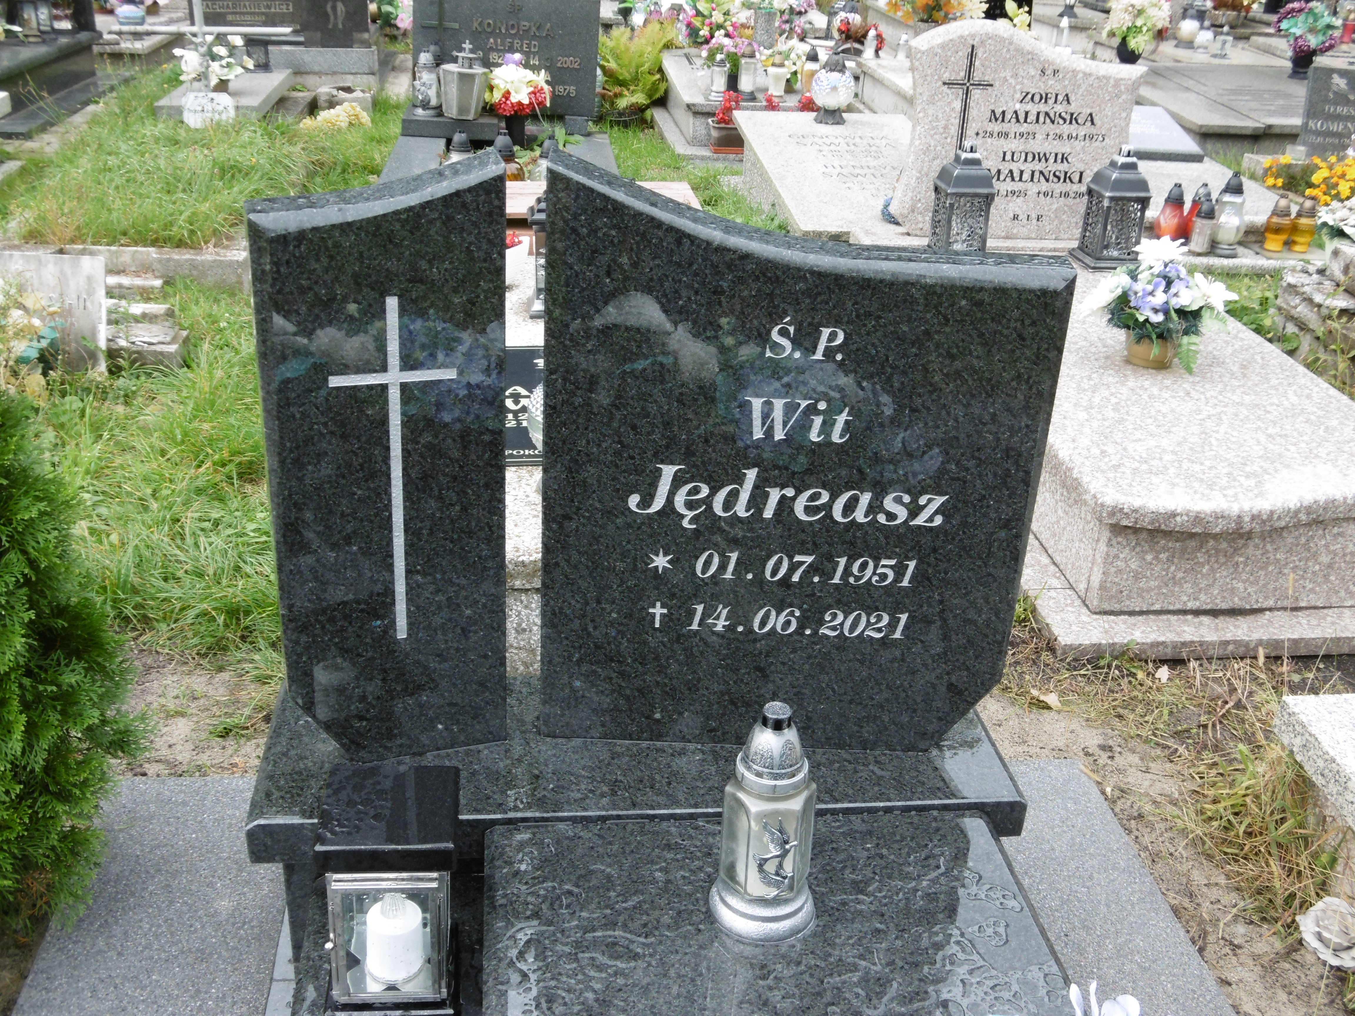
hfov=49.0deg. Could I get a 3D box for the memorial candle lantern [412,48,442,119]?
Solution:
[{"bbox_3d":[-0.984,-1.673,5.827,0.110,0.248,0.110,4,25,2],"label":"memorial candle lantern"}]

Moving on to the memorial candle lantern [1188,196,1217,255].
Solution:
[{"bbox_3d":[1.882,-1.012,5.305,0.085,0.190,0.085,0,25,-7],"label":"memorial candle lantern"}]

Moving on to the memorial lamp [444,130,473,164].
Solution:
[{"bbox_3d":[-0.713,-1.110,4.816,0.105,0.222,0.105,0,27,-7],"label":"memorial lamp"}]

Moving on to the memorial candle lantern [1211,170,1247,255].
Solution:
[{"bbox_3d":[1.891,-1.006,5.053,0.115,0.276,0.115,0,27,-7],"label":"memorial candle lantern"}]

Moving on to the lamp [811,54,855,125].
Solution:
[{"bbox_3d":[0.562,-1.489,5.262,0.156,0.231,0.156,0,27,-7],"label":"lamp"}]

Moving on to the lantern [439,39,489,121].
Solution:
[{"bbox_3d":[-0.798,-1.596,5.500,0.185,0.265,0.180,0,27,-7],"label":"lantern"}]

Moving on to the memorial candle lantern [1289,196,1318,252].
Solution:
[{"bbox_3d":[2.274,-1.032,5.386,0.092,0.195,0.092,0,25,-7],"label":"memorial candle lantern"}]

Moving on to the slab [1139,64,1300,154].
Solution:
[{"bbox_3d":[2.612,-1.820,6.753,1.200,0.120,1.475,0,27,-7],"label":"slab"}]

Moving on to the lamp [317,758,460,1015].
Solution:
[{"bbox_3d":[-0.322,0.447,1.688,0.147,0.265,0.150,0,25,-7],"label":"lamp"}]

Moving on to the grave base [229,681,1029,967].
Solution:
[{"bbox_3d":[-0.061,0.418,2.091,1.000,0.230,0.335,0,25,-7],"label":"grave base"}]

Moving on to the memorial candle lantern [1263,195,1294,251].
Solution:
[{"bbox_3d":[2.176,-1.037,5.381,0.092,0.198,0.092,0,25,-7],"label":"memorial candle lantern"}]

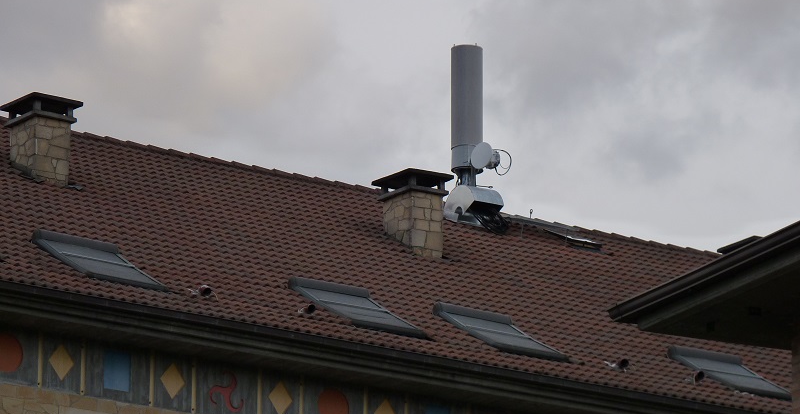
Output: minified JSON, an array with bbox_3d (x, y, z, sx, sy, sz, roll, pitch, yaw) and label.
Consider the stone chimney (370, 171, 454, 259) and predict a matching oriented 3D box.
[{"bbox_3d":[0.169,0.166,73.298,0.715,1.135,0.916,11,-19,-33],"label":"stone chimney"}]

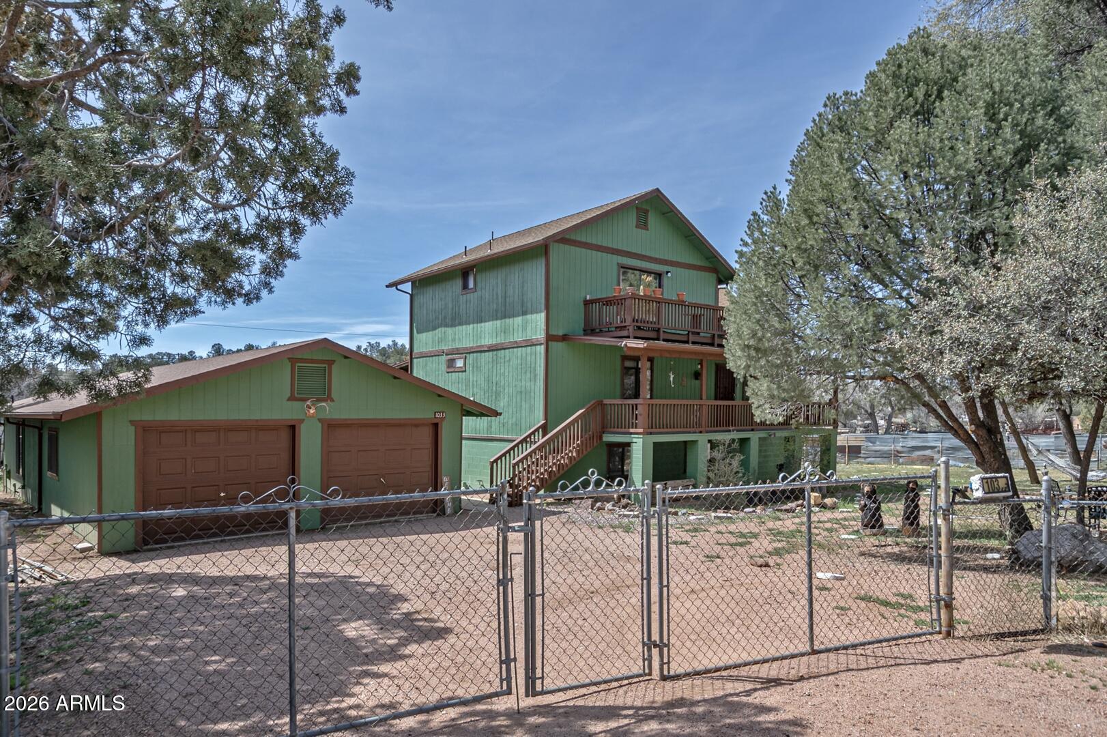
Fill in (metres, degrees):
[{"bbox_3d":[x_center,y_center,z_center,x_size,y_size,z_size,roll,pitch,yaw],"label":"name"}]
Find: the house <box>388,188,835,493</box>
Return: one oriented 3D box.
[{"bbox_3d":[1.834,-0.806,23.249,11.300,9.250,10.100,3,-5,-40],"label":"house"}]

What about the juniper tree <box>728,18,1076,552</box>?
[{"bbox_3d":[5.121,-1.242,10.276,5.300,7.600,5.000,0,-3,0],"label":"juniper tree"}]

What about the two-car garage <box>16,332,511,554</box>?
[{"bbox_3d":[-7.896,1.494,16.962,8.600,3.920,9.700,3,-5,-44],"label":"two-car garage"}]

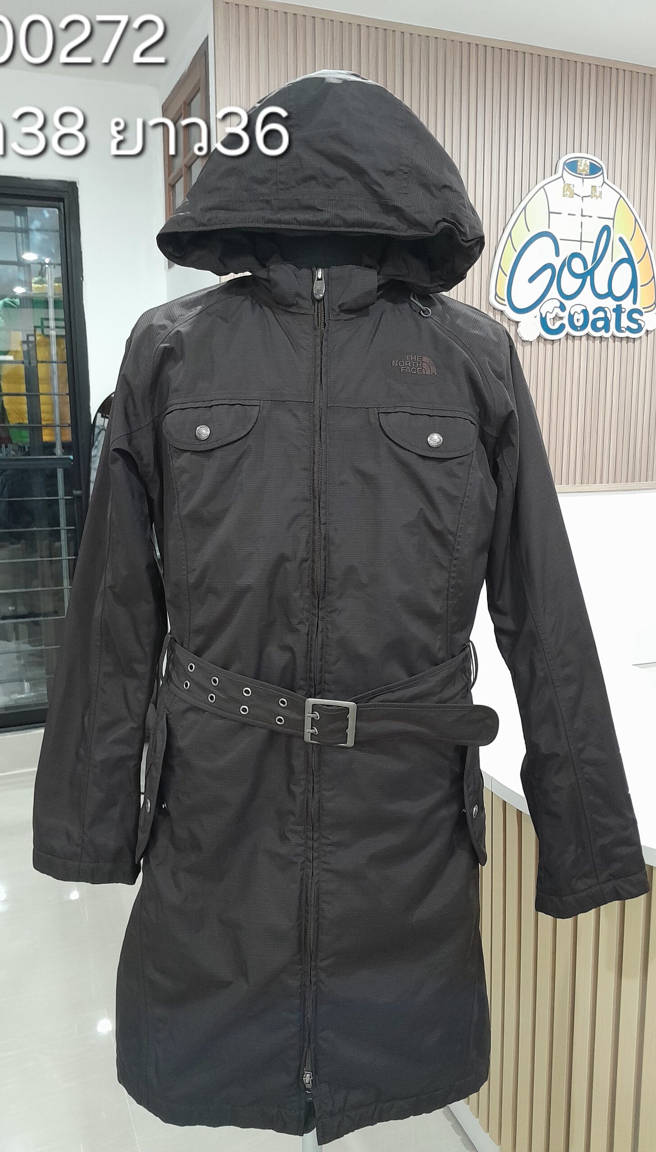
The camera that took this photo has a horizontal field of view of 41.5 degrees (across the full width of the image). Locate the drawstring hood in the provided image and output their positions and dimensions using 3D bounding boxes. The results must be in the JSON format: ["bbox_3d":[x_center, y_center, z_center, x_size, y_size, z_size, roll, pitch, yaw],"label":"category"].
[{"bbox_3d":[-0.003,-0.405,0.912,0.335,0.240,0.250,-1,9,-5],"label":"drawstring hood"}]

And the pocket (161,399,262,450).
[{"bbox_3d":[-0.113,-0.148,0.852,0.103,0.049,0.024,4,10,18],"label":"pocket"}]

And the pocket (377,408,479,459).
[{"bbox_3d":[0.099,-0.141,0.854,0.103,0.049,0.024,-2,10,-18],"label":"pocket"}]

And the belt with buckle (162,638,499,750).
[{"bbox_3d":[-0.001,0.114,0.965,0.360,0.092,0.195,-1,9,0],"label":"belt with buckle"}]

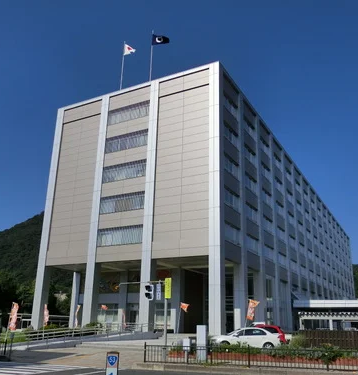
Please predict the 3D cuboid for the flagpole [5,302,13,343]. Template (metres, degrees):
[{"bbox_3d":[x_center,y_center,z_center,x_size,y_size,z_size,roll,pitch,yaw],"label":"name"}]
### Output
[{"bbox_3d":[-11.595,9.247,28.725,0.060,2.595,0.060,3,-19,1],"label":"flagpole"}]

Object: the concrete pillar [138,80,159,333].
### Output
[{"bbox_3d":[-2.870,0.976,46.451,1.140,28.460,1.200,-9,-21,27],"label":"concrete pillar"}]

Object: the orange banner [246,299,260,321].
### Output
[{"bbox_3d":[4.123,6.861,23.500,0.700,1.120,0.150,-2,-19,9],"label":"orange banner"}]

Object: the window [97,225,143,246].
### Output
[{"bbox_3d":[-6.286,5.233,44.813,5.876,1.982,0.250,-9,-21,27],"label":"window"}]

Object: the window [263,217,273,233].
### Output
[{"bbox_3d":[11.165,4.712,53.684,0.250,1.770,4.531,-9,-21,27],"label":"window"}]

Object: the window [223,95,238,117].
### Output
[{"bbox_3d":[5.762,-9.021,47.103,0.180,1.935,4.672,-9,-21,27],"label":"window"}]

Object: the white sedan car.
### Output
[{"bbox_3d":[4.380,9.830,26.950,4.620,1.460,1.770,-3,-19,11],"label":"white sedan car"}]

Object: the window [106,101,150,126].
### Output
[{"bbox_3d":[-5.904,-8.594,49.229,5.949,1.971,0.180,-9,-21,27],"label":"window"}]

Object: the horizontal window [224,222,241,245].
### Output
[{"bbox_3d":[5.427,5.095,43.760,0.160,1.920,4.600,-9,-21,27],"label":"horizontal window"}]

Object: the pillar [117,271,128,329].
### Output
[{"bbox_3d":[-6.390,13.364,49.439,0.950,6.741,0.800,-9,-21,27],"label":"pillar"}]

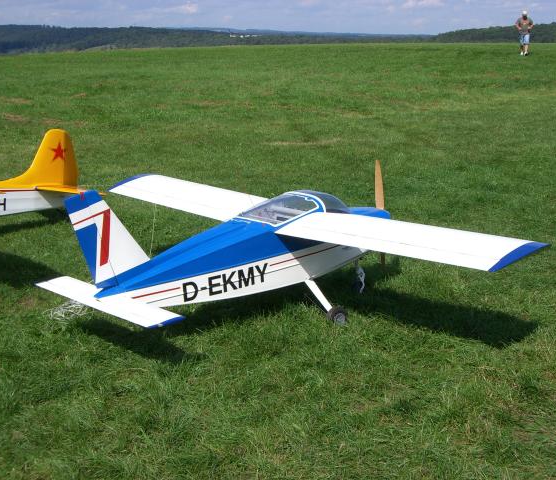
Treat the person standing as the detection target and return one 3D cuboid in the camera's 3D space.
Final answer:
[{"bbox_3d":[9.734,-8.121,39.973,0.680,1.780,0.450,3,12,13],"label":"person standing"}]

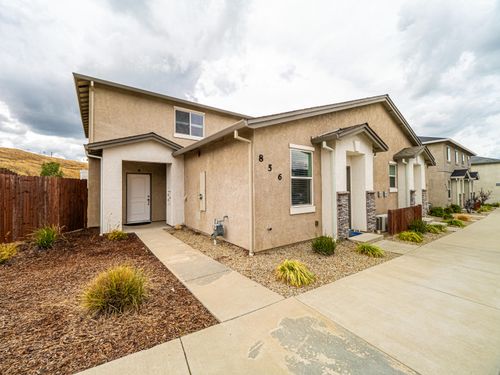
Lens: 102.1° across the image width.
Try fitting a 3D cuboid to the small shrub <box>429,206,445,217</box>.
[{"bbox_3d":[9.900,1.290,10.700,0.680,0.500,0.660,-1,-1,43],"label":"small shrub"}]

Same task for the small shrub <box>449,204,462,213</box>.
[{"bbox_3d":[12.750,1.310,12.550,0.680,0.520,0.680,0,-1,-45],"label":"small shrub"}]

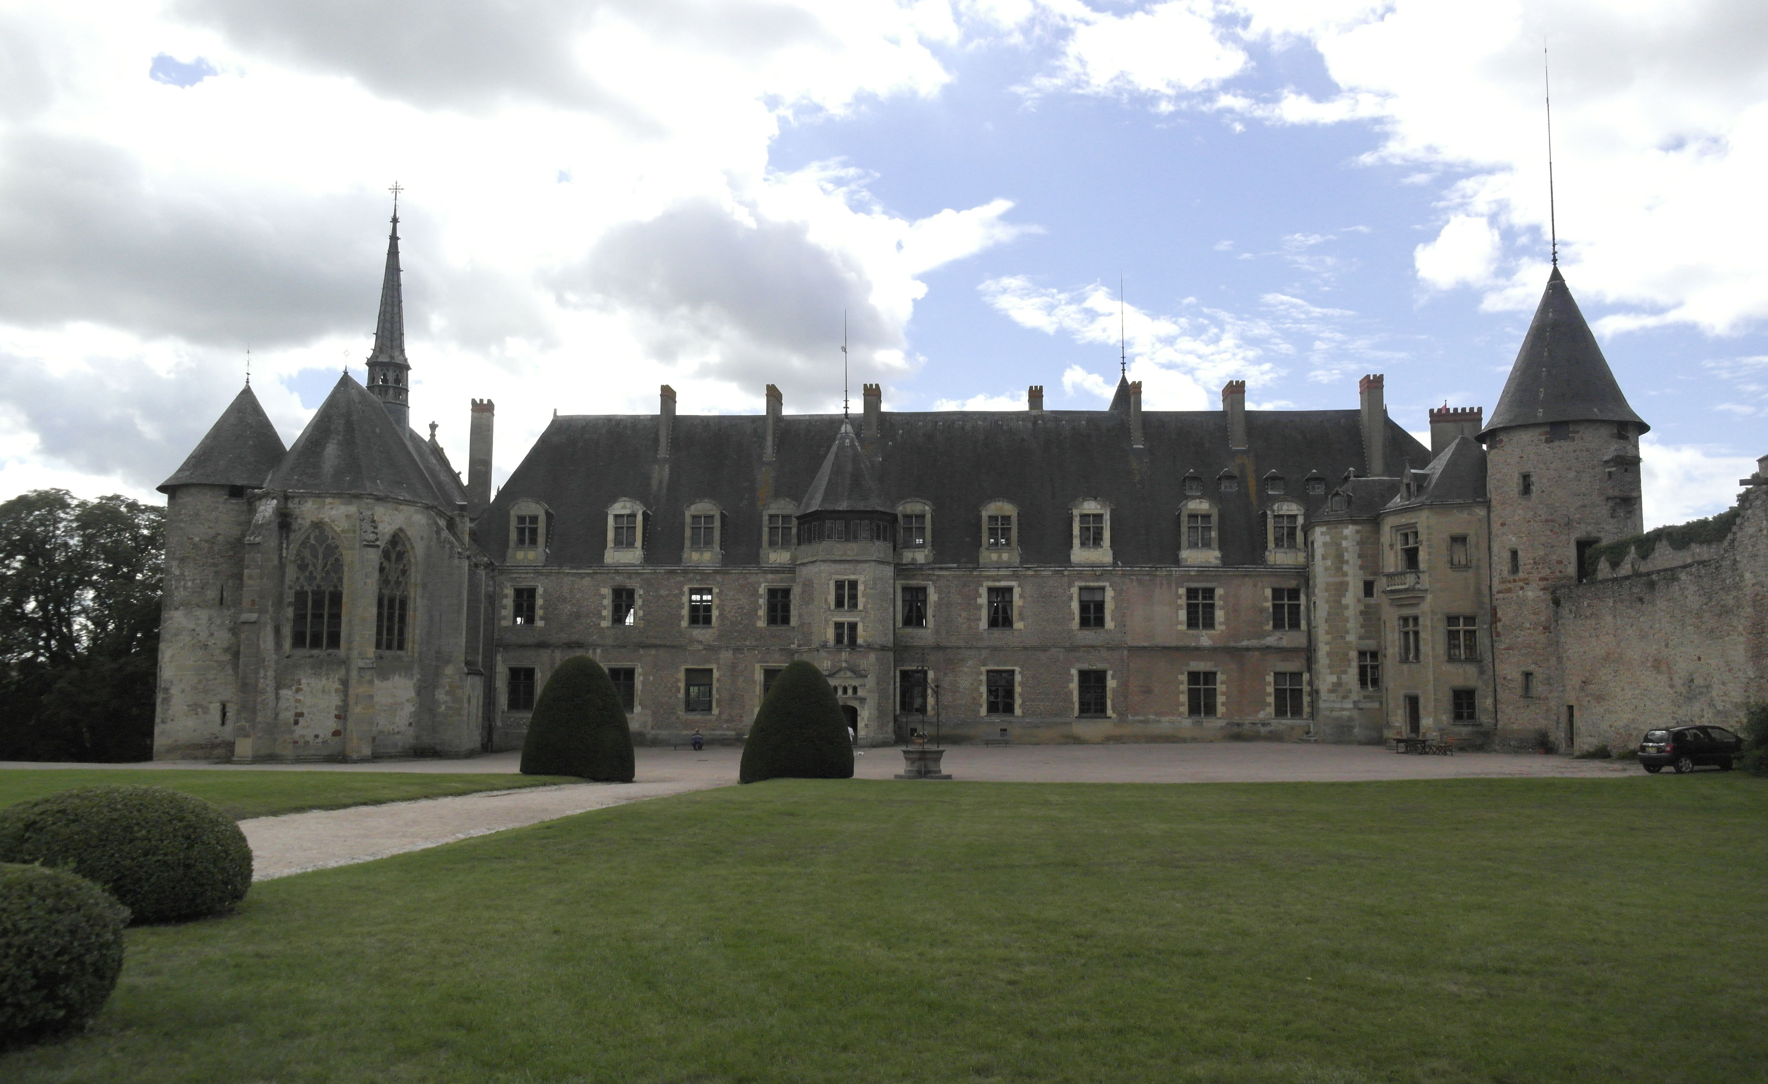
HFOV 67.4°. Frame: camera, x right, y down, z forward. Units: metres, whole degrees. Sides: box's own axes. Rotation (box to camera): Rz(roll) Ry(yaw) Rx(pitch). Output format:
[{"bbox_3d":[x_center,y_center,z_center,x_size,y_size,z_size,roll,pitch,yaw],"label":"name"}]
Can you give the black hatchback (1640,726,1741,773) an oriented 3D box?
[{"bbox_3d":[25.750,6.500,41.400,3.920,1.460,1.680,1,-6,-7],"label":"black hatchback"}]

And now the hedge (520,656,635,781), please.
[{"bbox_3d":[-8.439,4.889,36.710,3.112,3.415,3.112,0,-6,0],"label":"hedge"}]

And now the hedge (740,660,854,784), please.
[{"bbox_3d":[-2.367,4.921,36.406,3.087,3.341,3.087,0,-6,0],"label":"hedge"}]

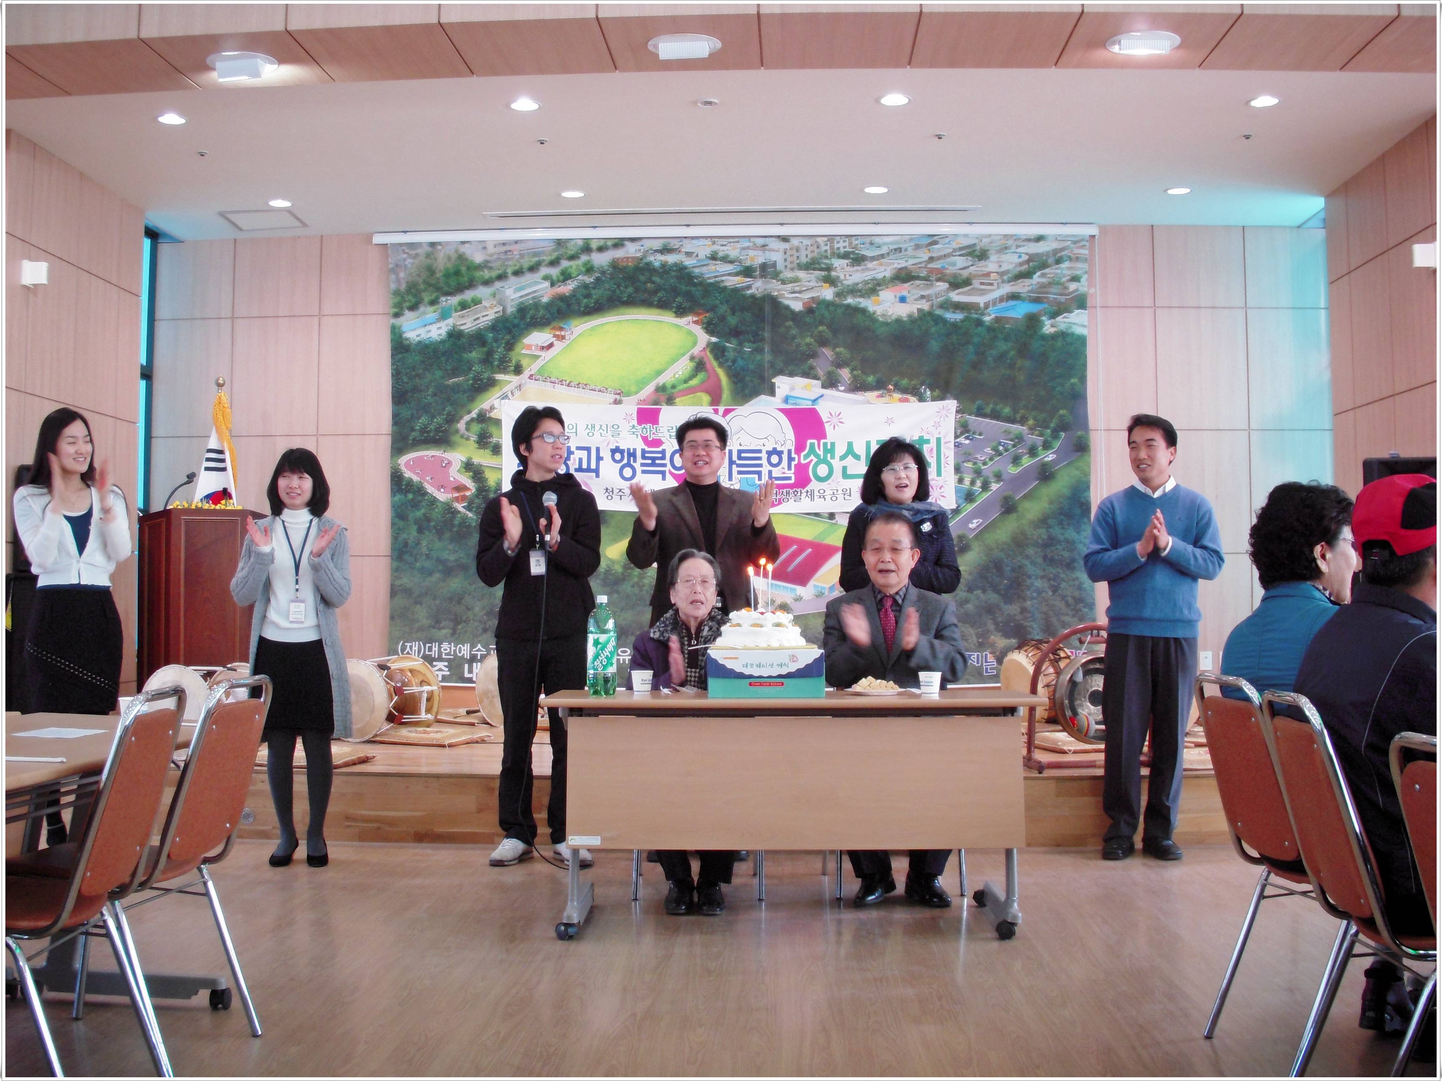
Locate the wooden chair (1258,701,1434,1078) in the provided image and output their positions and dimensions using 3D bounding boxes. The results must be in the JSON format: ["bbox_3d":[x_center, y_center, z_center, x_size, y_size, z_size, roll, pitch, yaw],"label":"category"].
[{"bbox_3d":[1.315,0.705,2.930,0.540,0.850,0.440,0,-2,3],"label":"wooden chair"}]

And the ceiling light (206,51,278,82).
[{"bbox_3d":[-1.950,-1.932,6.470,0.280,0.085,0.270,0,-2,2],"label":"ceiling light"}]

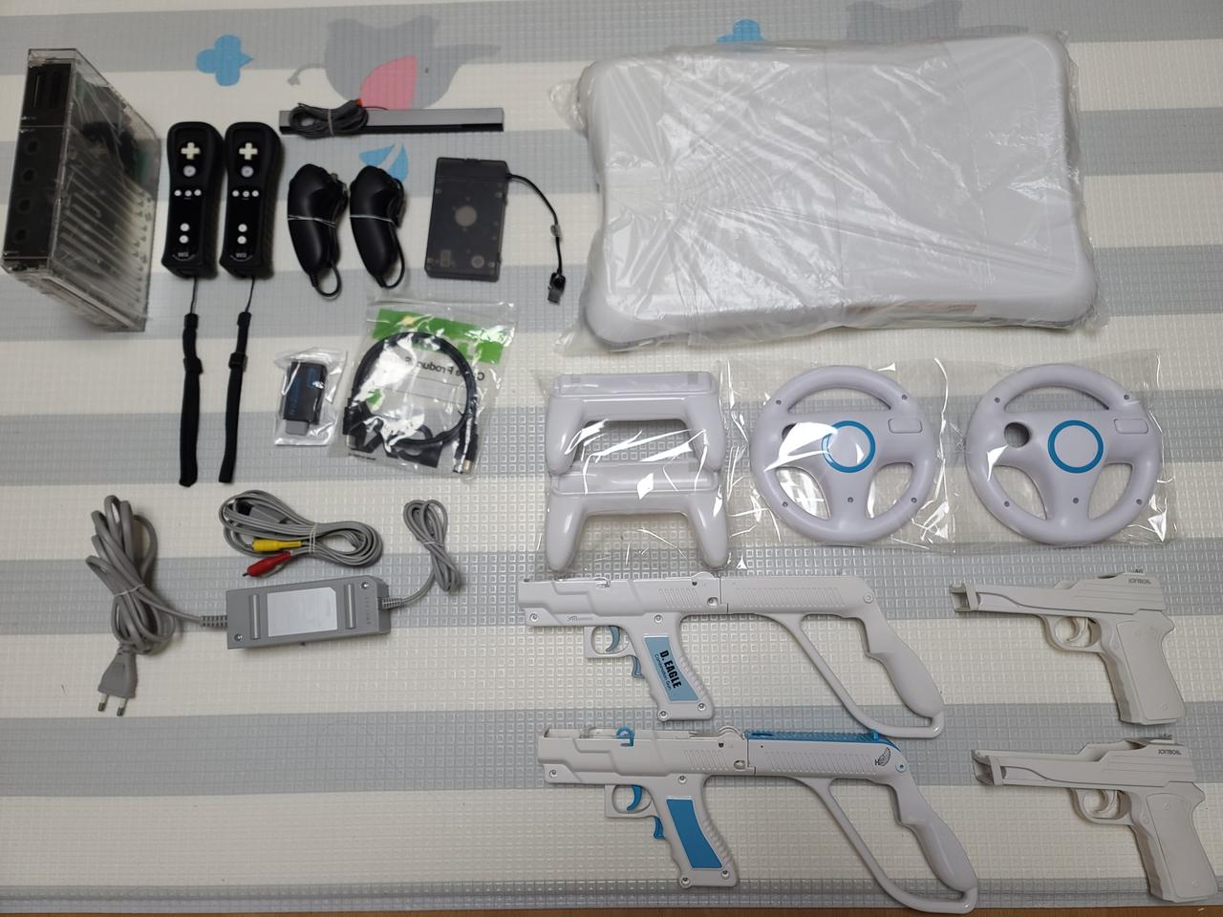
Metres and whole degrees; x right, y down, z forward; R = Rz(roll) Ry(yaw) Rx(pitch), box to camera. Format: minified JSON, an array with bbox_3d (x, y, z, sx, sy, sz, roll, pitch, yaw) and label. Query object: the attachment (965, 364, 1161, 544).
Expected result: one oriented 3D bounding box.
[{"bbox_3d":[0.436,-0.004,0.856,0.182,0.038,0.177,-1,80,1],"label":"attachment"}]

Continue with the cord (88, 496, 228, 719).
[{"bbox_3d":[-0.439,0.139,0.853,0.133,0.040,0.211,-1,80,1],"label":"cord"}]

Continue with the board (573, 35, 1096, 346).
[{"bbox_3d":[0.213,-0.273,0.898,0.525,0.055,0.310,-2,80,1],"label":"board"}]

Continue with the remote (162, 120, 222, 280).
[{"bbox_3d":[-0.440,-0.270,0.929,0.048,0.040,0.165,0,81,1],"label":"remote"}]

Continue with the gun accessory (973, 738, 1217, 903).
[{"bbox_3d":[0.448,0.329,0.821,0.209,0.043,0.147,2,81,1],"label":"gun accessory"}]

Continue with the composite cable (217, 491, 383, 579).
[{"bbox_3d":[-0.306,0.072,0.870,0.164,0.022,0.085,-1,80,1],"label":"composite cable"}]

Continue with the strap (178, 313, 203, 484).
[{"bbox_3d":[-0.431,-0.062,0.903,0.023,0.008,0.184,-5,80,1],"label":"strap"}]

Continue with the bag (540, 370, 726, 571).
[{"bbox_3d":[0.021,0.011,0.876,0.192,0.045,0.203,-1,81,1],"label":"bag"}]

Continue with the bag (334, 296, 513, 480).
[{"bbox_3d":[-0.194,-0.078,0.905,0.144,0.022,0.175,11,81,3],"label":"bag"}]

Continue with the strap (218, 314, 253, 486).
[{"bbox_3d":[-0.388,-0.064,0.911,0.018,0.012,0.180,2,81,1],"label":"strap"}]

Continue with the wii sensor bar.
[{"bbox_3d":[-0.234,-0.361,0.946,0.242,0.013,0.022,-1,80,1],"label":"wii sensor bar"}]

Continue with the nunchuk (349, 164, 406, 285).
[{"bbox_3d":[-0.245,-0.245,0.923,0.053,0.040,0.130,-6,81,0],"label":"nunchuk"}]

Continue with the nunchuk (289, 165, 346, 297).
[{"bbox_3d":[-0.302,-0.239,0.913,0.052,0.042,0.130,-9,80,0],"label":"nunchuk"}]

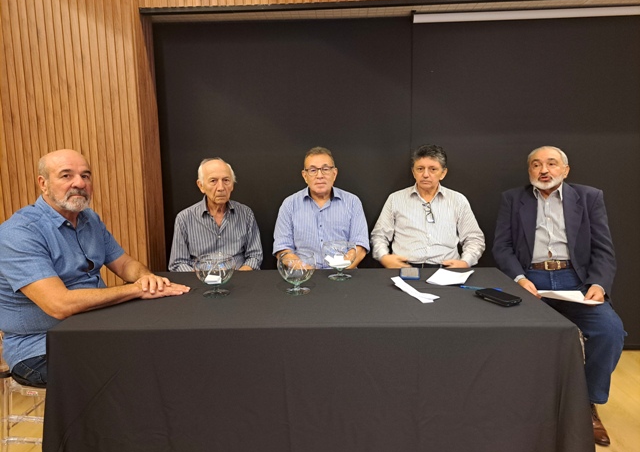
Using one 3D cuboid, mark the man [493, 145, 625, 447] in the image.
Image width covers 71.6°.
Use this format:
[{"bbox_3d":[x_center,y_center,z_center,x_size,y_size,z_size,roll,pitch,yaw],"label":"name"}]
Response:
[{"bbox_3d":[1.105,0.269,2.121,0.620,1.330,0.740,2,8,19],"label":"man"}]

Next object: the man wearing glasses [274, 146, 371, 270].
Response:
[{"bbox_3d":[0.018,0.285,2.153,0.520,1.340,0.700,-1,7,0],"label":"man wearing glasses"}]

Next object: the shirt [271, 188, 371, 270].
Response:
[{"bbox_3d":[0.010,0.074,2.263,0.500,0.570,0.310,-1,7,0],"label":"shirt"}]

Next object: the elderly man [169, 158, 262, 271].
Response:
[{"bbox_3d":[-0.465,0.308,2.156,0.510,1.290,0.700,-3,8,-15],"label":"elderly man"}]

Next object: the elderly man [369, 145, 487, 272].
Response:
[{"bbox_3d":[0.545,0.270,2.151,0.580,1.340,0.700,0,7,10],"label":"elderly man"}]

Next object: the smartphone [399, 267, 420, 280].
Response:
[{"bbox_3d":[0.400,0.210,1.962,0.077,0.011,0.160,0,7,11],"label":"smartphone"}]

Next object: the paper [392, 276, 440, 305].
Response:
[{"bbox_3d":[0.353,0.239,1.679,0.090,0.030,0.280,-3,8,-18],"label":"paper"}]

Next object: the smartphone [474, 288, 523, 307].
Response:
[{"bbox_3d":[0.635,0.251,1.585,0.080,0.018,0.152,-4,8,-24],"label":"smartphone"}]

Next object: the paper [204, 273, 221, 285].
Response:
[{"bbox_3d":[-0.410,0.208,1.710,0.060,0.033,0.045,-1,7,0],"label":"paper"}]

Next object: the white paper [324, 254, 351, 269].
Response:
[{"bbox_3d":[0.075,0.150,1.935,0.110,0.055,0.090,-1,7,0],"label":"white paper"}]

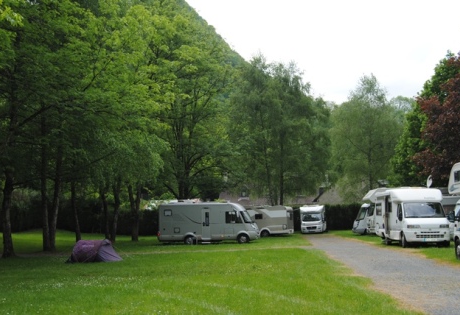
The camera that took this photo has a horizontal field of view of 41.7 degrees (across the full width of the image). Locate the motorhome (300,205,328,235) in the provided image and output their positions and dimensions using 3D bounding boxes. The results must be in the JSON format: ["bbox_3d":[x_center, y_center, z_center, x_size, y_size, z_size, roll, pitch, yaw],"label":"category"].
[{"bbox_3d":[8.533,6.300,60.947,2.300,2.750,6.500,-2,-6,10],"label":"motorhome"}]

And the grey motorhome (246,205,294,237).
[{"bbox_3d":[2.183,5.763,54.150,6.700,2.800,2.300,-2,-6,16],"label":"grey motorhome"}]

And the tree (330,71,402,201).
[{"bbox_3d":[16.784,-0.793,75.033,8.800,19.300,8.300,-1,-6,0],"label":"tree"}]

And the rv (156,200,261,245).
[{"bbox_3d":[-1.517,4.604,42.453,7.000,2.850,2.300,-1,-6,5],"label":"rv"}]

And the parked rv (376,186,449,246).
[{"bbox_3d":[8.604,2.877,29.044,2.220,2.700,5.700,-1,-6,3],"label":"parked rv"}]

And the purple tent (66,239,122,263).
[{"bbox_3d":[-5.486,3.750,24.451,2.100,0.960,1.350,-3,-7,20],"label":"purple tent"}]

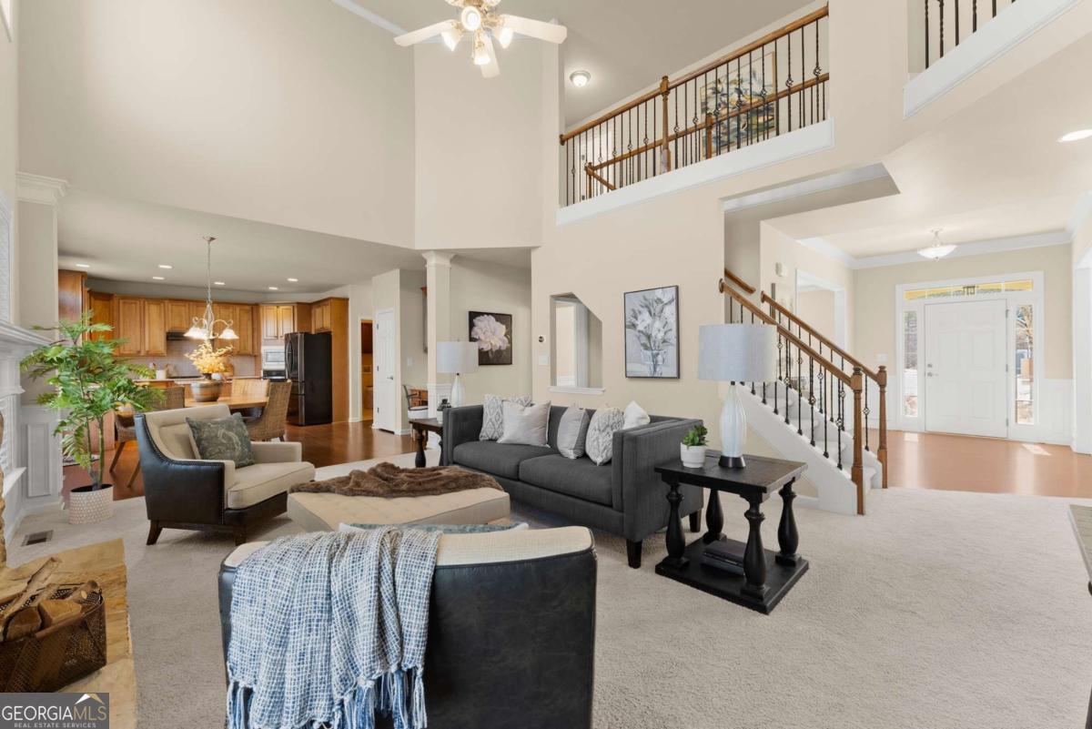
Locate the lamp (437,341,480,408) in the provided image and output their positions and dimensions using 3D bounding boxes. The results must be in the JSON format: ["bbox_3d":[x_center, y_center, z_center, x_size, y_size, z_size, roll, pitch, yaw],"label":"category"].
[{"bbox_3d":[-0.883,0.177,4.281,0.405,0.775,0.405,0,0,0],"label":"lamp"}]

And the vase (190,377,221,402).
[{"bbox_3d":[-3.793,0.281,4.750,0.280,0.260,0.280,-1,0,-44],"label":"vase"}]

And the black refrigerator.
[{"bbox_3d":[-4.618,0.279,8.500,0.850,1.745,0.910,-1,0,-44],"label":"black refrigerator"}]

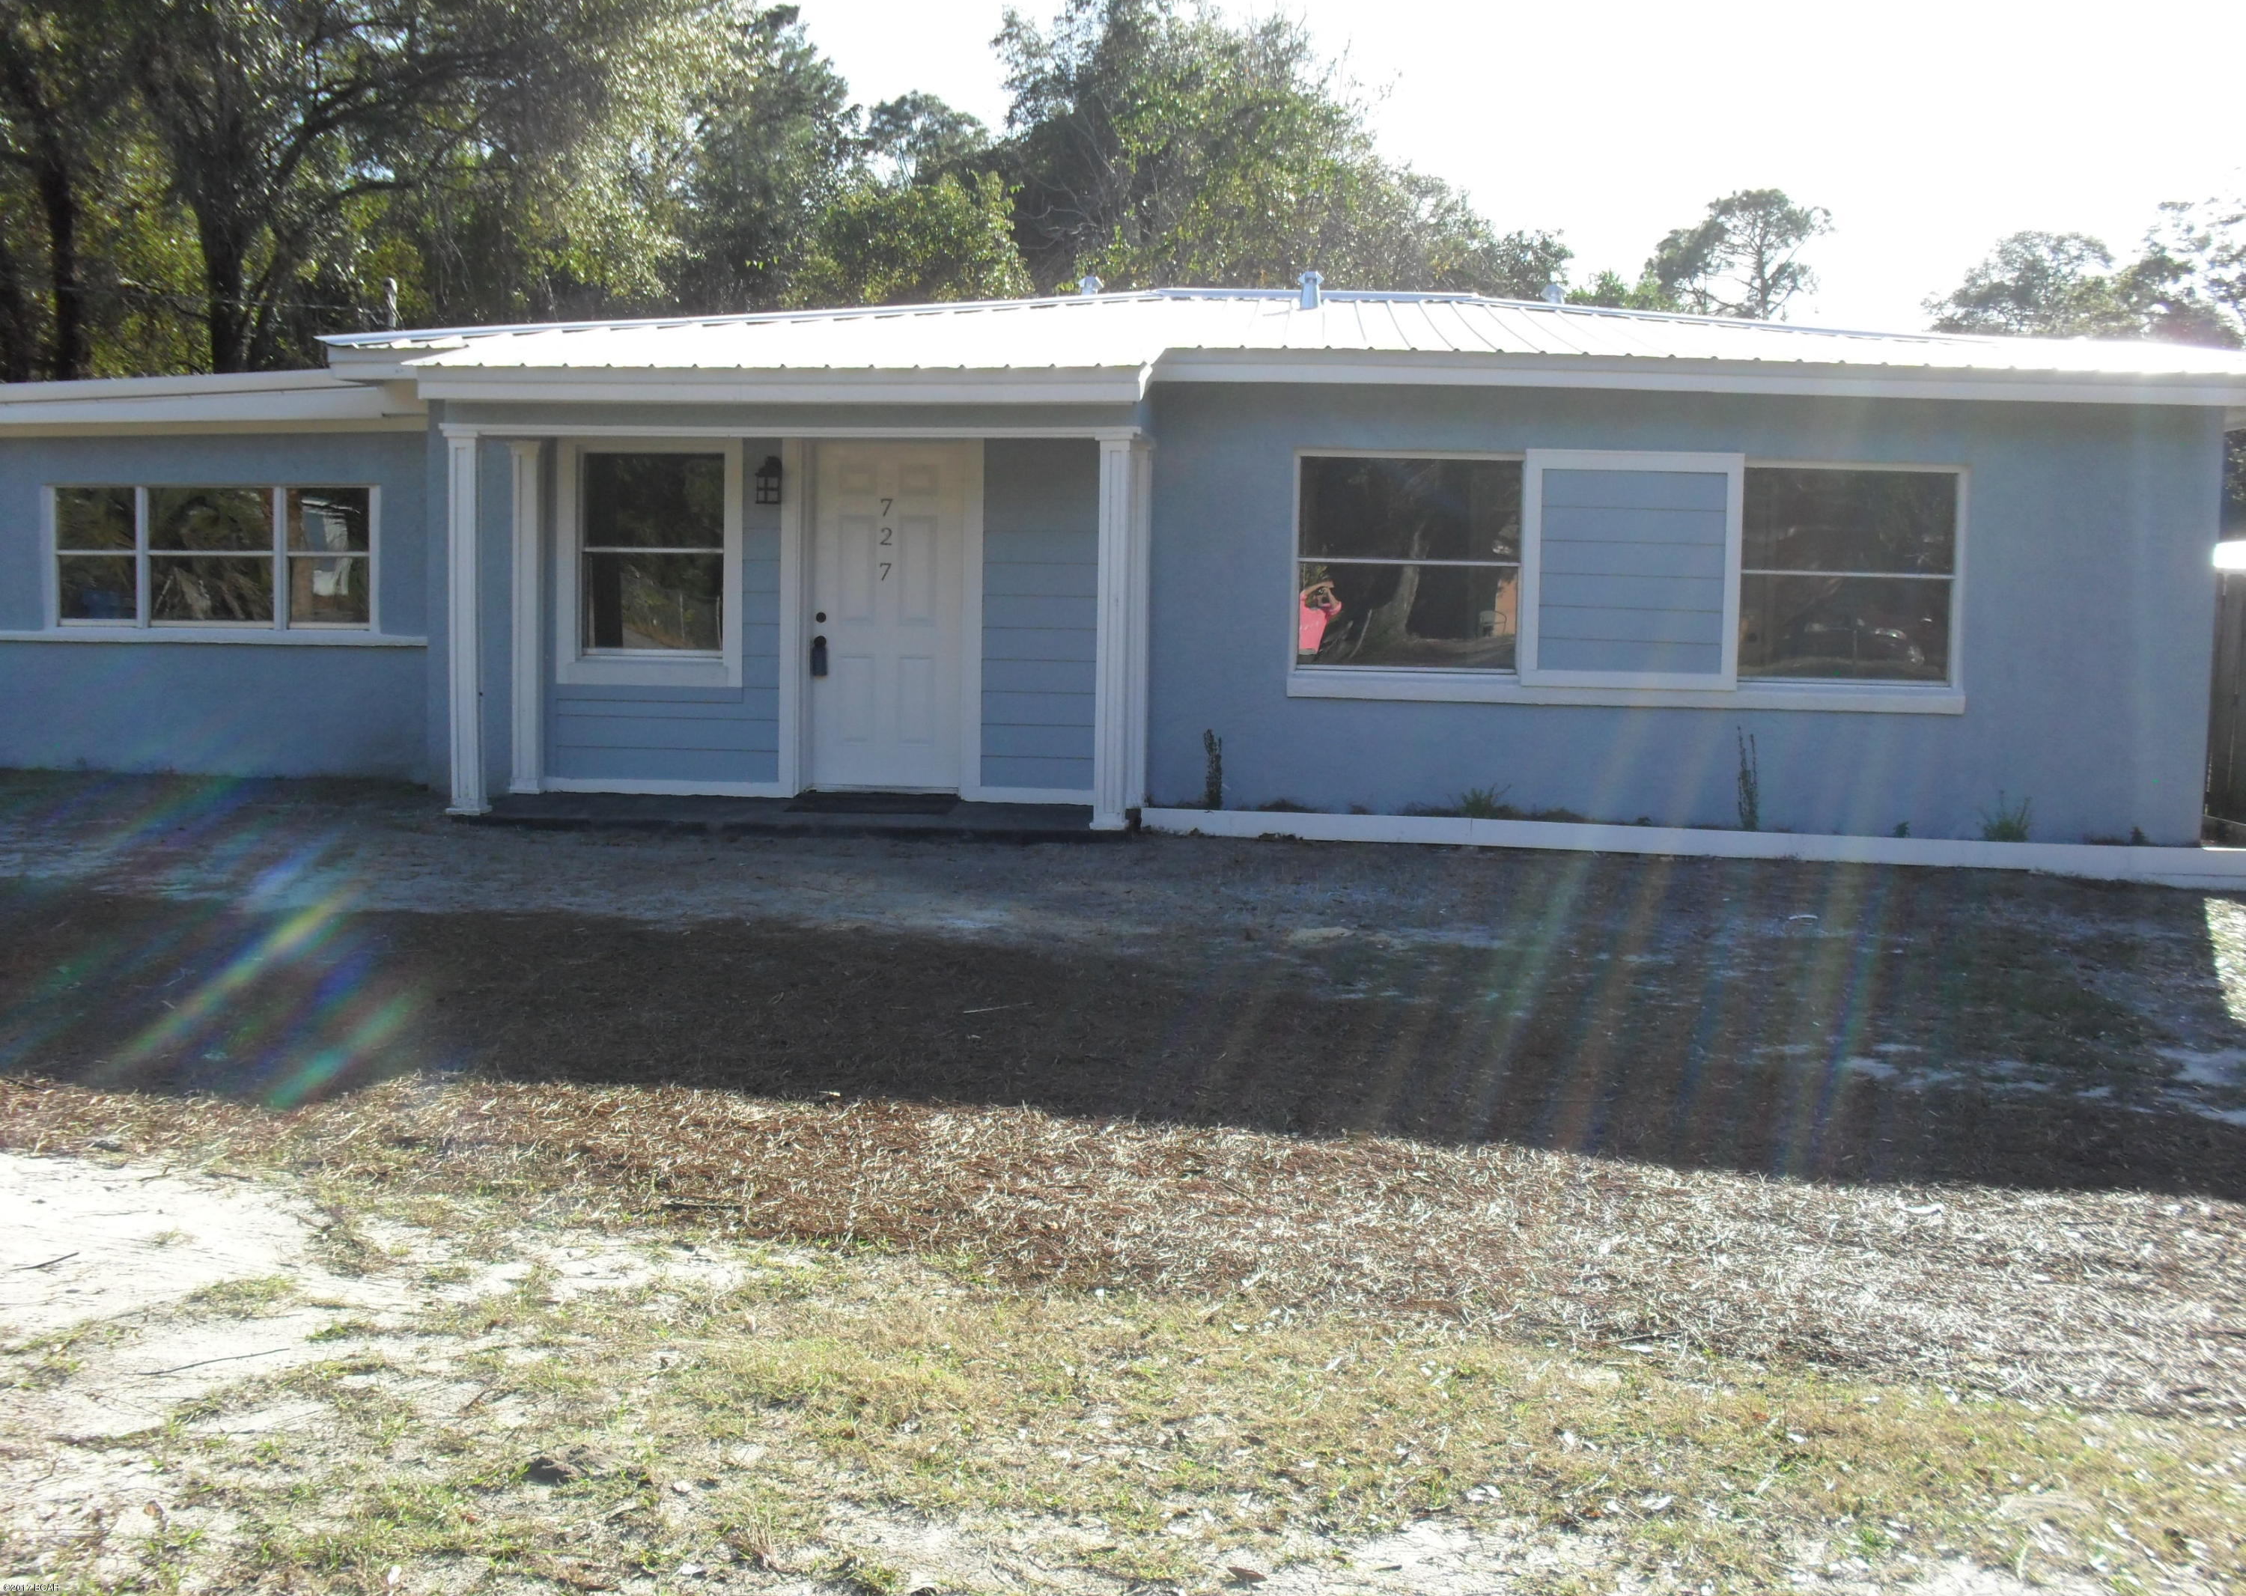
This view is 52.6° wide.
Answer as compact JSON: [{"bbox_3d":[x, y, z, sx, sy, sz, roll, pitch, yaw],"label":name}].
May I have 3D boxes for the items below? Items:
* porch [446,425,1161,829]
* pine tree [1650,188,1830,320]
[{"bbox_3d":[-1.723,-0.944,12.567,3.750,2.160,1.350,1,5,5],"label":"porch"},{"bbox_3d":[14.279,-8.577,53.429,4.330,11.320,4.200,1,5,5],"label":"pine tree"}]

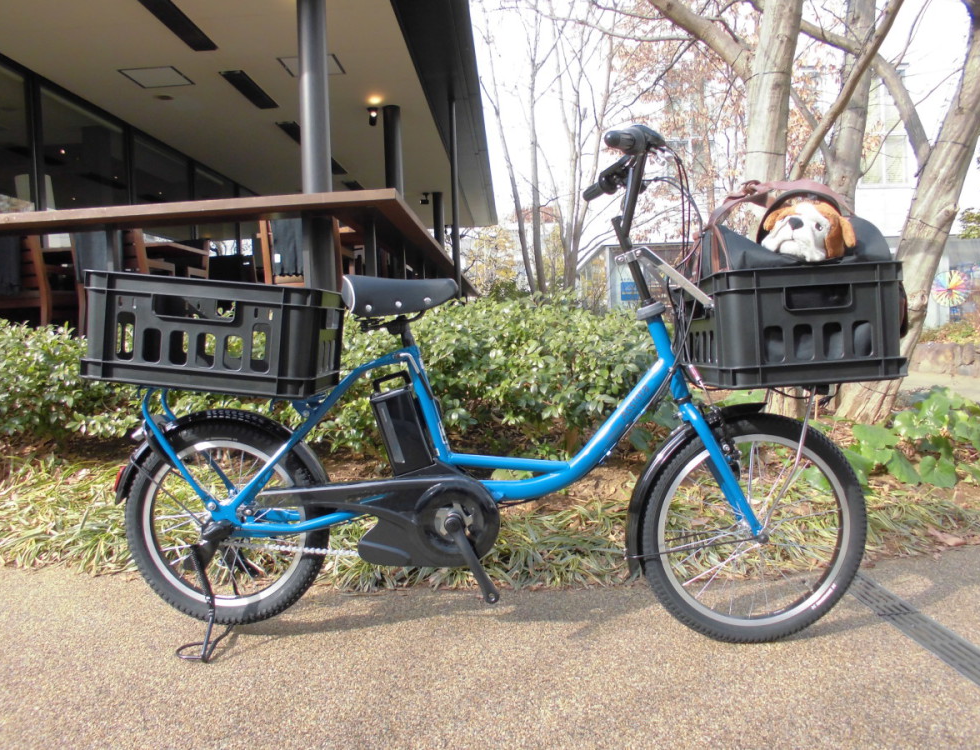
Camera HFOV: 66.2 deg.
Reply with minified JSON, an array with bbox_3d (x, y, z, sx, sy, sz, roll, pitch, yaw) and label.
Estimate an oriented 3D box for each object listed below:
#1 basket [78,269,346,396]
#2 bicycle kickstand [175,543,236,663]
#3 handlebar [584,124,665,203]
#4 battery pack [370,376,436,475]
[{"bbox_3d":[-0.596,-0.094,1.686,0.472,0.218,0.345,5,4,0],"label":"basket"},{"bbox_3d":[-0.617,0.476,1.680,0.095,0.236,0.245,-2,3,2],"label":"bicycle kickstand"},{"bbox_3d":[0.284,-0.458,1.657,0.140,0.090,0.530,-2,3,2],"label":"handlebar"},{"bbox_3d":[-0.190,0.110,1.672,0.090,0.218,0.090,-17,2,3],"label":"battery pack"}]

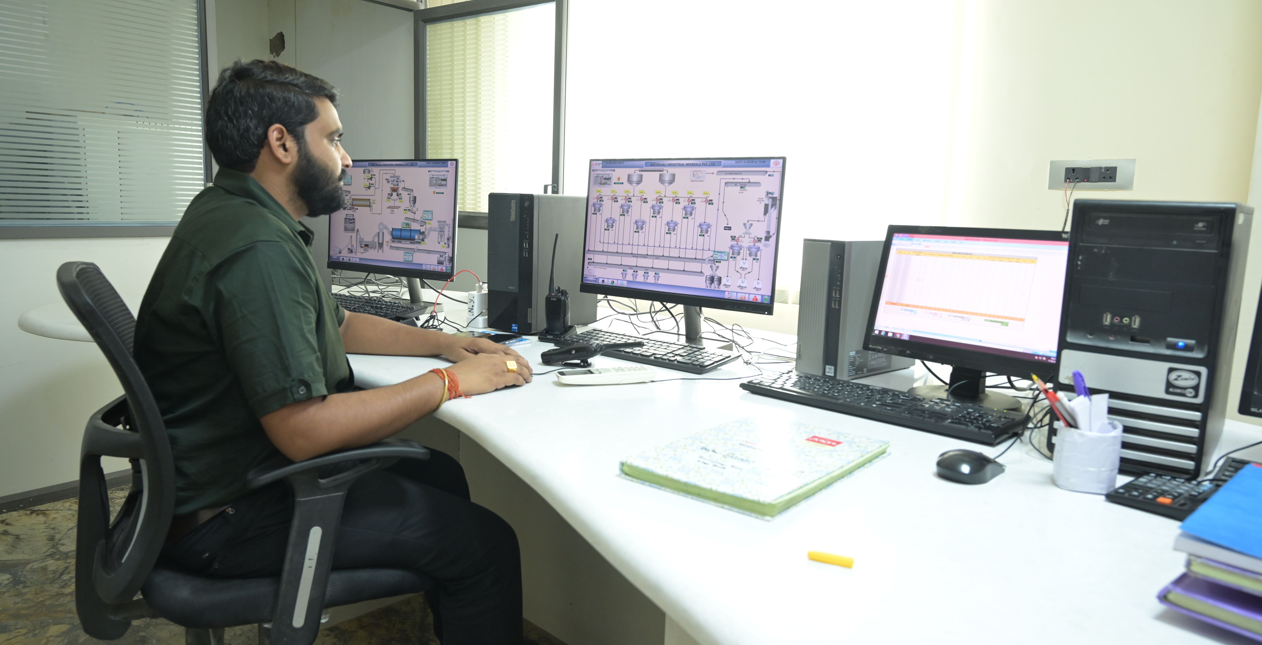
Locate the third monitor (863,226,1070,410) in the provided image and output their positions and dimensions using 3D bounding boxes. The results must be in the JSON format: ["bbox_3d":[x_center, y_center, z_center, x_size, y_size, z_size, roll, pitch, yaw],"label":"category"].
[{"bbox_3d":[0.602,-0.012,1.466,0.170,0.301,0.375,-6,11,-43],"label":"third monitor"}]

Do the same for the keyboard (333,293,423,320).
[{"bbox_3d":[-0.752,-0.038,2.234,0.440,0.036,0.150,7,10,33],"label":"keyboard"}]

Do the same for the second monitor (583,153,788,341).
[{"bbox_3d":[0.107,-0.192,1.789,0.490,0.303,0.050,8,7,36],"label":"second monitor"}]

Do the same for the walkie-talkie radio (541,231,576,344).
[{"bbox_3d":[-0.164,-0.082,1.939,0.070,0.245,0.065,8,10,38],"label":"walkie-talkie radio"}]

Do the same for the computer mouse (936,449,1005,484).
[{"bbox_3d":[0.425,0.175,1.050,0.105,0.038,0.061,-4,10,-38],"label":"computer mouse"}]

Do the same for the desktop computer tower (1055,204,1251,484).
[{"bbox_3d":[0.768,0.003,1.232,0.178,0.346,0.359,9,11,39],"label":"desktop computer tower"}]

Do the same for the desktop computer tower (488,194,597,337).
[{"bbox_3d":[-0.220,-0.160,2.184,0.143,0.335,0.281,7,10,31],"label":"desktop computer tower"}]

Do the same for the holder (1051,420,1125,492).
[{"bbox_3d":[0.562,0.165,1.038,0.073,0.071,0.073,9,11,39],"label":"holder"}]

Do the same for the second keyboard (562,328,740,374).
[{"bbox_3d":[0.019,0.055,1.810,0.425,0.028,0.150,9,10,38],"label":"second keyboard"}]

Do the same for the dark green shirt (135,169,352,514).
[{"bbox_3d":[-0.644,0.013,1.400,0.330,0.520,0.460,-3,10,-32],"label":"dark green shirt"}]

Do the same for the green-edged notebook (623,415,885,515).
[{"bbox_3d":[0.168,0.171,1.076,0.207,0.020,0.330,9,10,38],"label":"green-edged notebook"}]

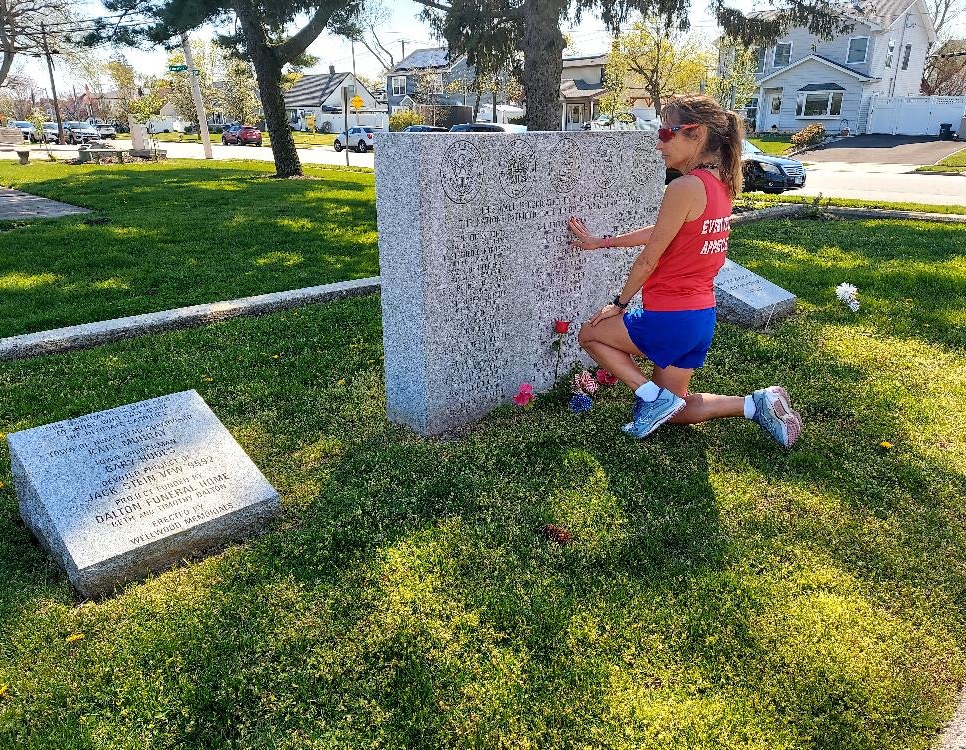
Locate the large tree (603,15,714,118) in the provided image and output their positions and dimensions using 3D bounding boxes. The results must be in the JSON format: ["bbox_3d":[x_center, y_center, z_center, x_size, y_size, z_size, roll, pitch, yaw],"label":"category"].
[{"bbox_3d":[9.711,-15.725,37.902,5.900,6.960,5.700,5,20,12],"label":"large tree"}]

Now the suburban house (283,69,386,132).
[{"bbox_3d":[-17.691,-30.797,77.861,8.400,6.500,10.500,-19,27,-42],"label":"suburban house"}]

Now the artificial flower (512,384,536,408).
[{"bbox_3d":[0.171,0.091,2.930,0.080,0.095,0.100,19,27,41],"label":"artificial flower"}]

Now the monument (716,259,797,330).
[{"bbox_3d":[1.617,-0.543,4.408,0.514,0.287,0.549,-17,26,-40],"label":"monument"}]

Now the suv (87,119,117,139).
[{"bbox_3d":[-31.310,-19.897,56.114,1.830,1.520,4.600,-16,26,-38],"label":"suv"}]

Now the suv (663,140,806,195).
[{"bbox_3d":[6.438,-6.119,19.759,1.870,1.560,4.850,-19,27,-42],"label":"suv"}]

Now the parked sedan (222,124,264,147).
[{"bbox_3d":[-20.632,-20.243,58.627,1.830,1.640,4.450,-19,27,-42],"label":"parked sedan"}]

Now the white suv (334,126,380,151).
[{"bbox_3d":[-8.654,-17.073,50.193,1.920,1.740,4.850,-19,27,-42],"label":"white suv"}]

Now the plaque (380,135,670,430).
[{"bbox_3d":[0.261,-0.499,3.114,0.240,1.119,1.592,19,27,41],"label":"plaque"}]

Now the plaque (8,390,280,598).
[{"bbox_3d":[-0.988,0.308,2.043,0.538,0.267,0.555,-18,27,-41],"label":"plaque"}]

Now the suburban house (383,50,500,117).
[{"bbox_3d":[-3.253,-24.799,61.988,7.200,7.900,9.000,12,23,30],"label":"suburban house"}]

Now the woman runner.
[{"bbox_3d":[0.688,-0.369,2.531,1.011,1.217,0.423,12,23,30],"label":"woman runner"}]

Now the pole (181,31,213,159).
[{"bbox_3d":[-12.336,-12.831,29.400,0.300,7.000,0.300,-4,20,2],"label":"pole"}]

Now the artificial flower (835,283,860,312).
[{"bbox_3d":[2.316,-0.492,4.405,0.145,0.180,0.130,10,22,26],"label":"artificial flower"}]

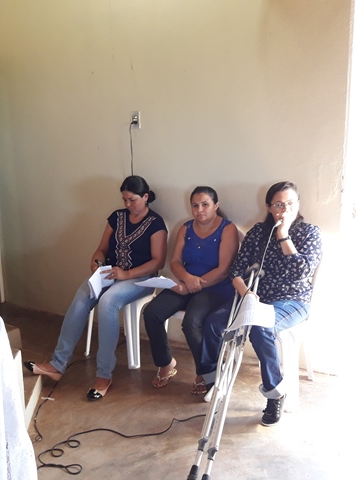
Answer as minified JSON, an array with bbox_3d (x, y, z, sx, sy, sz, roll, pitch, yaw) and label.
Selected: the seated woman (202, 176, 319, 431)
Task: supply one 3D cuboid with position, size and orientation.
[{"bbox_3d":[0.507,0.300,2.822,0.547,1.240,0.524,7,15,32],"label":"seated woman"}]

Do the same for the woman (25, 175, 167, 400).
[{"bbox_3d":[-0.426,0.238,3.164,0.541,1.240,0.857,10,17,41],"label":"woman"}]

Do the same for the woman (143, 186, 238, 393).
[{"bbox_3d":[0.116,0.280,3.078,0.521,1.180,0.477,7,15,32],"label":"woman"}]

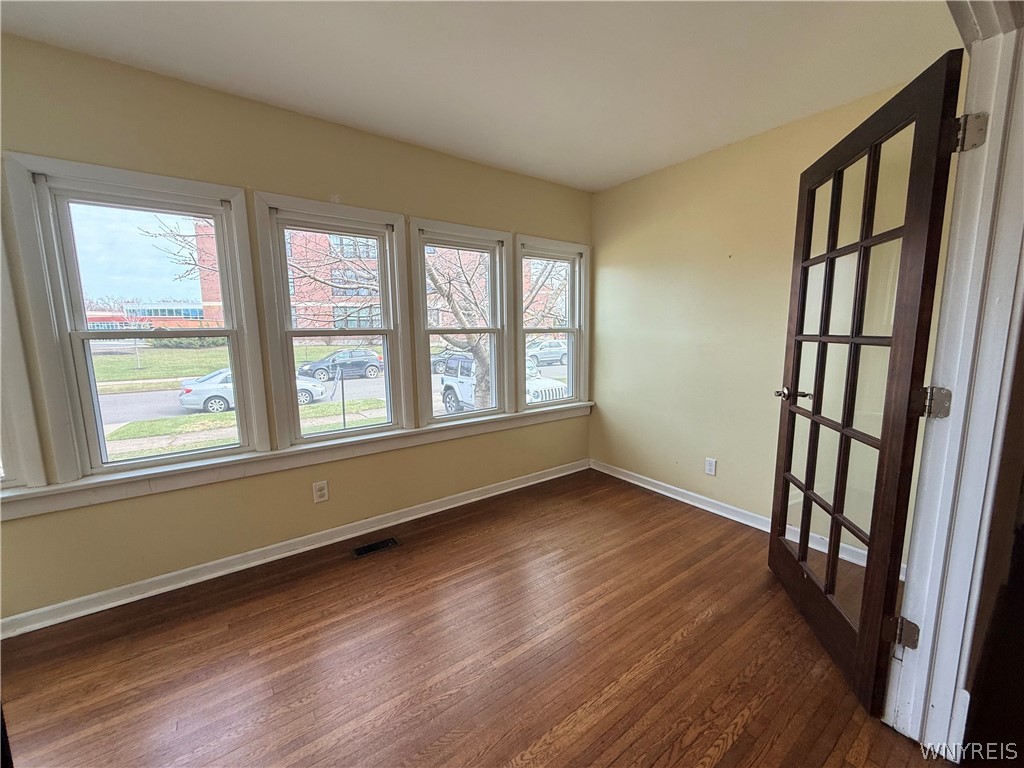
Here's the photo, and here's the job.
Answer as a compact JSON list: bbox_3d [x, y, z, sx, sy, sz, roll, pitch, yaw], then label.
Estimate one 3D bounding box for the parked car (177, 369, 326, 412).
[{"bbox_3d":[-9.307,0.096,15.213,4.540,1.465,1.760,-5,9,-32],"label":"parked car"}]

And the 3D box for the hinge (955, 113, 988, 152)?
[{"bbox_3d":[1.234,-0.676,1.113,0.025,0.090,0.060,-6,9,-36],"label":"hinge"}]

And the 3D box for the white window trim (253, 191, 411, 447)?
[{"bbox_3d":[-1.017,-0.351,2.508,0.814,1.378,0.100,-6,9,-36],"label":"white window trim"}]

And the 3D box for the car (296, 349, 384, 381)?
[{"bbox_3d":[-9.654,-1.157,23.915,4.576,1.700,1.850,-5,9,-32],"label":"car"}]

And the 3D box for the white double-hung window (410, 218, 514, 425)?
[{"bbox_3d":[-0.329,-0.427,3.013,0.825,1.378,0.110,-6,9,-36],"label":"white double-hung window"}]

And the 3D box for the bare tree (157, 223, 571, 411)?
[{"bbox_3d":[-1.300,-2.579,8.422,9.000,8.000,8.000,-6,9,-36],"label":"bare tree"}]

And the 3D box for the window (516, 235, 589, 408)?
[{"bbox_3d":[0.350,-0.501,3.506,0.804,1.378,0.110,-6,9,-36],"label":"window"}]

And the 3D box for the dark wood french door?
[{"bbox_3d":[1.310,0.045,1.682,0.036,2.030,0.915,1,8,14],"label":"dark wood french door"}]

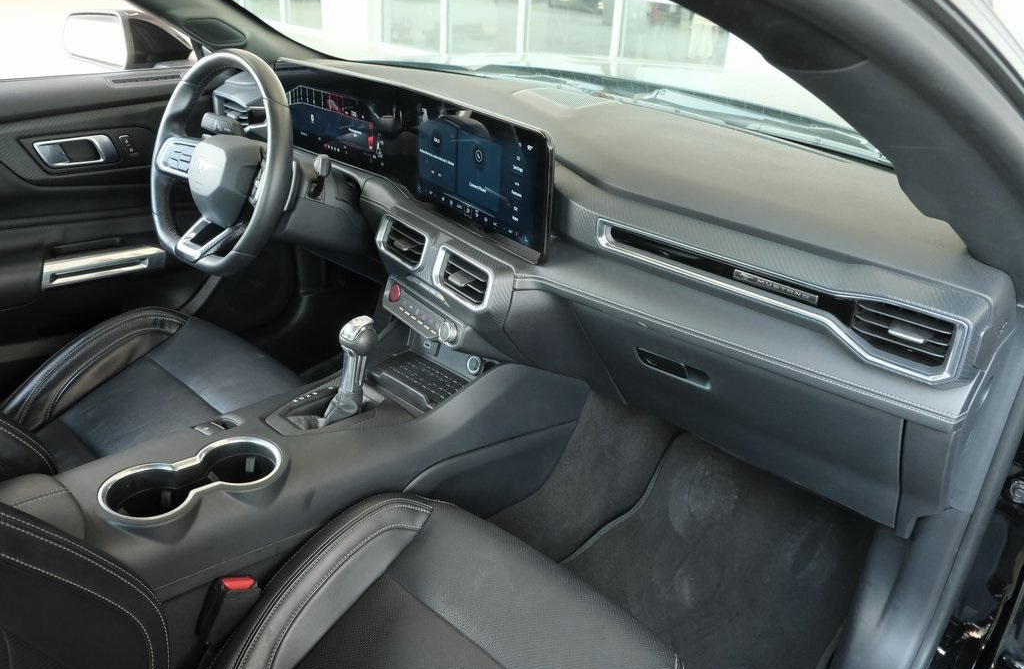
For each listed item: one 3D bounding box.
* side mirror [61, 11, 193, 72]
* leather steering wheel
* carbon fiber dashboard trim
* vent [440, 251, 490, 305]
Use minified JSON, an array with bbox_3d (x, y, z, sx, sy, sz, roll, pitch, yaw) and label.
[{"bbox_3d":[-0.778,-0.592,1.551,0.150,0.135,0.250,-15,30,-34],"label":"side mirror"},{"bbox_3d":[-0.451,-0.263,1.222,0.370,0.352,0.100,25,11,39],"label":"leather steering wheel"},{"bbox_3d":[0.248,-0.050,0.797,0.395,0.080,0.050,24,17,37],"label":"carbon fiber dashboard trim"},{"bbox_3d":[-0.066,-0.081,1.059,0.040,0.070,0.108,-1,21,-45],"label":"vent"}]

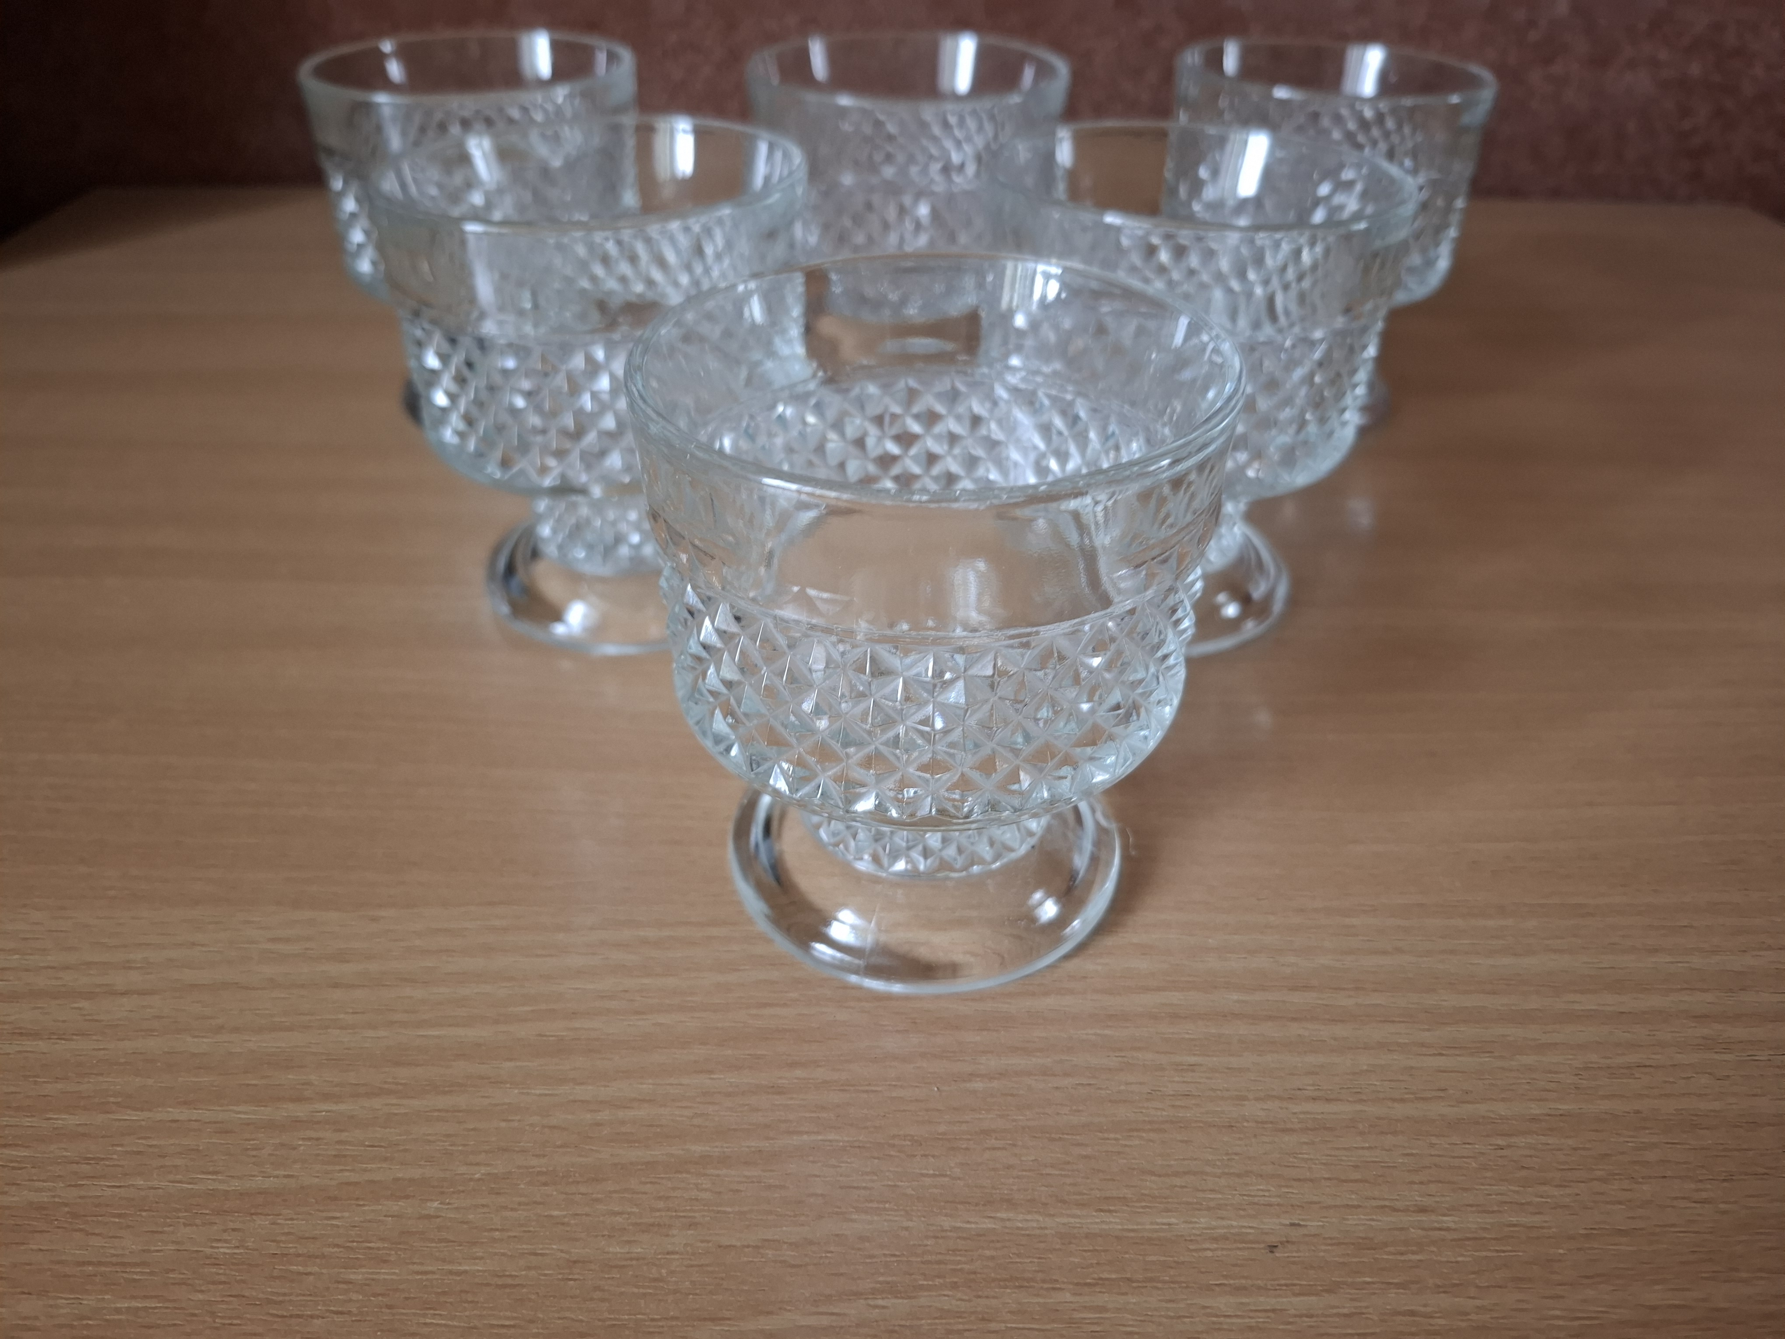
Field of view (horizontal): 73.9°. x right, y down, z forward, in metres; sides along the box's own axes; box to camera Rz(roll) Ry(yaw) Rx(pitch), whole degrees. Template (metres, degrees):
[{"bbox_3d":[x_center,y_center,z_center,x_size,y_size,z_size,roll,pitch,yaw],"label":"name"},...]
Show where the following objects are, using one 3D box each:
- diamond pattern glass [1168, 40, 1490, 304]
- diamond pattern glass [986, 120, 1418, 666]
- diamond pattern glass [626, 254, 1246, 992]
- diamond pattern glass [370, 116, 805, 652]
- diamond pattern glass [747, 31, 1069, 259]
[{"bbox_3d":[0.112,-0.118,0.332,0.081,0.092,0.081,1,38,0],"label":"diamond pattern glass"},{"bbox_3d":[0.058,-0.061,0.257,0.081,0.092,0.081,1,38,0],"label":"diamond pattern glass"},{"bbox_3d":[0.005,-0.006,0.186,0.081,0.092,0.081,1,38,0],"label":"diamond pattern glass"},{"bbox_3d":[-0.058,-0.060,0.254,0.081,0.092,0.081,1,38,0],"label":"diamond pattern glass"},{"bbox_3d":[0.004,-0.116,0.327,0.081,0.092,0.081,1,38,0],"label":"diamond pattern glass"}]

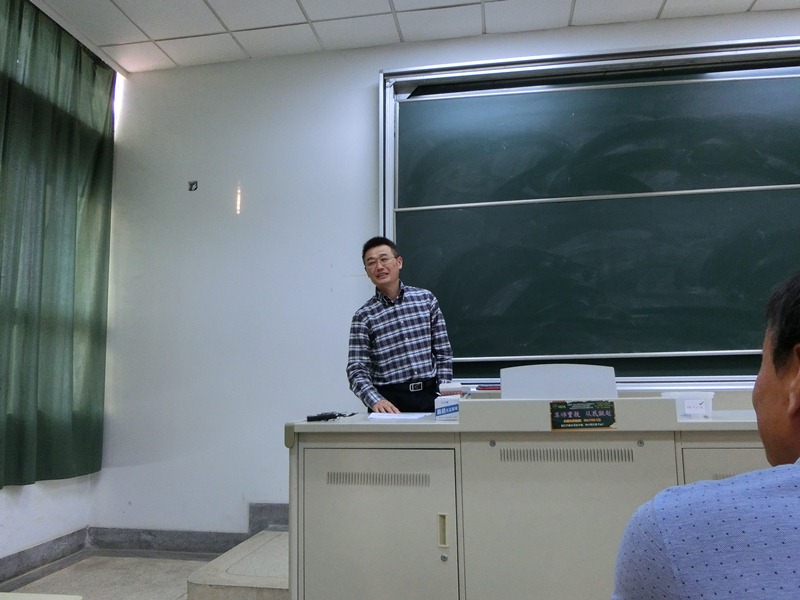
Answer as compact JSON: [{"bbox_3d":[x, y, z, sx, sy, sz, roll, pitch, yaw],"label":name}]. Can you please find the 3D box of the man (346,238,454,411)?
[{"bbox_3d":[-0.001,0.526,2.829,0.530,1.693,0.500,0,-8,-6],"label":"man"}]

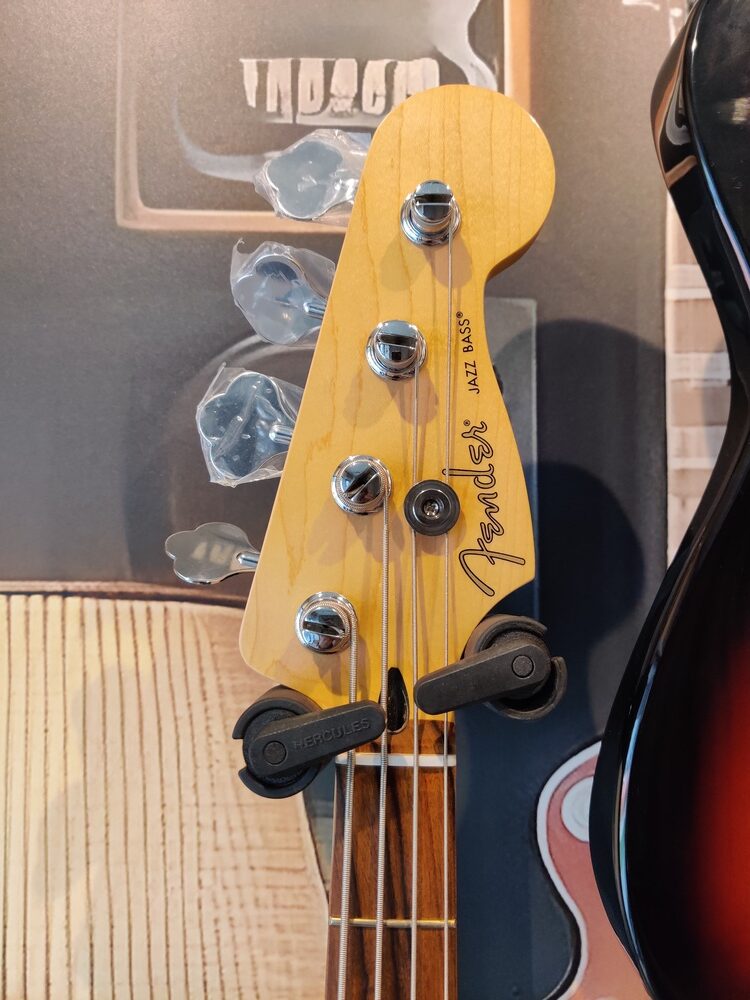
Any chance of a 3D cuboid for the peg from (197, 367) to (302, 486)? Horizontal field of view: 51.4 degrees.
[{"bbox_3d":[-0.043,-0.025,0.277,0.039,0.038,0.011,14,-2,1],"label":"peg"}]

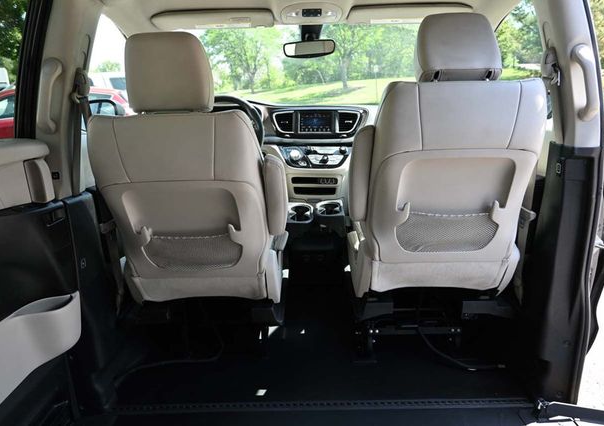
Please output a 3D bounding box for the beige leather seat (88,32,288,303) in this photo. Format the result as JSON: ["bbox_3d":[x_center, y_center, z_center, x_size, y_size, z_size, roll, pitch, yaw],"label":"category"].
[{"bbox_3d":[-0.335,-0.161,1.621,0.580,0.890,0.770,0,15,1],"label":"beige leather seat"}]

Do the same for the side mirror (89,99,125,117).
[{"bbox_3d":[-1.015,-0.498,2.180,0.250,0.180,0.130,-1,15,-5],"label":"side mirror"}]

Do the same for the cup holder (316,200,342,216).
[{"bbox_3d":[0.120,-0.011,1.860,0.110,0.080,0.120,0,15,1],"label":"cup holder"}]

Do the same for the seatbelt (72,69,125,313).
[{"bbox_3d":[-0.655,-0.026,1.439,0.110,0.860,0.200,0,15,1],"label":"seatbelt"}]

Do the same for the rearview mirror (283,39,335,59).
[{"bbox_3d":[0.030,-0.764,1.980,0.250,0.080,0.050,4,15,15],"label":"rearview mirror"}]

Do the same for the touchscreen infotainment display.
[{"bbox_3d":[0.067,-0.457,2.130,0.172,0.115,0.025,0,-7,1],"label":"touchscreen infotainment display"}]

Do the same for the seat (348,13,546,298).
[{"bbox_3d":[0.445,-0.203,1.642,0.570,0.920,0.770,0,15,1],"label":"seat"}]

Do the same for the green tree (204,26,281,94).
[{"bbox_3d":[-3.776,-11.592,27.049,6.000,7.600,6.000,0,15,1],"label":"green tree"}]

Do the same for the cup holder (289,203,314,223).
[{"bbox_3d":[-0.002,0.006,1.800,0.110,0.080,0.120,0,15,1],"label":"cup holder"}]

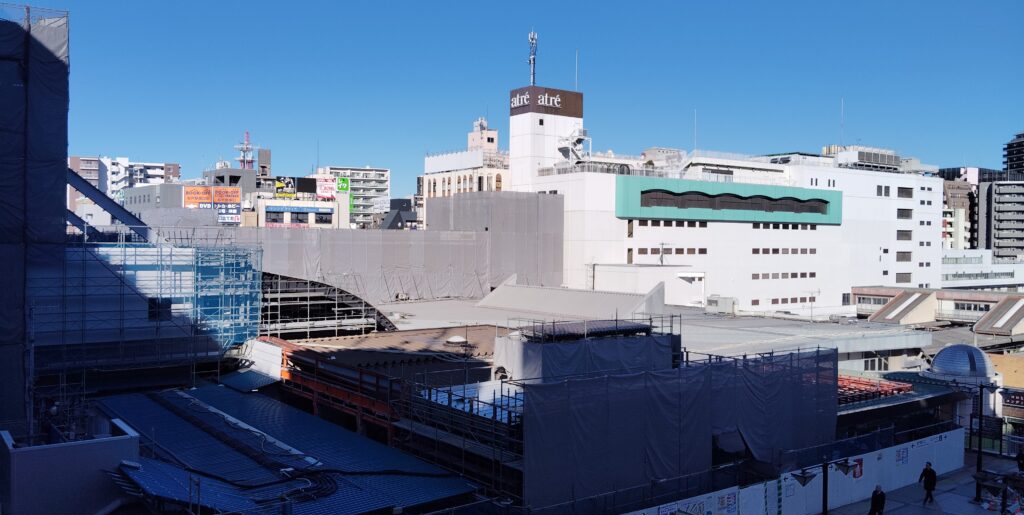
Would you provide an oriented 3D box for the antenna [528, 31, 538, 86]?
[{"bbox_3d":[3.321,-30.115,127.004,1.500,8.900,1.500,0,1,-34],"label":"antenna"}]

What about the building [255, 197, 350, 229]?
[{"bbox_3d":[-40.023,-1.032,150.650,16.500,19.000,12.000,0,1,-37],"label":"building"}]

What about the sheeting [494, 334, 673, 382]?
[{"bbox_3d":[3.210,4.373,36.091,7.410,2.000,3.230,0,1,-36],"label":"sheeting"}]

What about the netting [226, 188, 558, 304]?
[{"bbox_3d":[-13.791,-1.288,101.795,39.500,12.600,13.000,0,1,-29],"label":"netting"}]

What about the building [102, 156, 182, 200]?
[{"bbox_3d":[-120.899,-11.380,270.605,22.000,38.000,13.000,0,1,-16],"label":"building"}]

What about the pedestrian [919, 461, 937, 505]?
[{"bbox_3d":[17.754,9.634,35.332,0.600,1.740,0.400,1,1,37],"label":"pedestrian"}]

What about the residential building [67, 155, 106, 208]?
[{"bbox_3d":[-129.741,-10.927,251.717,12.000,38.000,11.000,0,1,-13],"label":"residential building"}]

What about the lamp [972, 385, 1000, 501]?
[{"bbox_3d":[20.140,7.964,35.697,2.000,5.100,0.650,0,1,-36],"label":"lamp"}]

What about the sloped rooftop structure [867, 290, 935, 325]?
[{"bbox_3d":[60.749,7.642,128.730,11.470,4.450,5.210,0,1,-33],"label":"sloped rooftop structure"}]

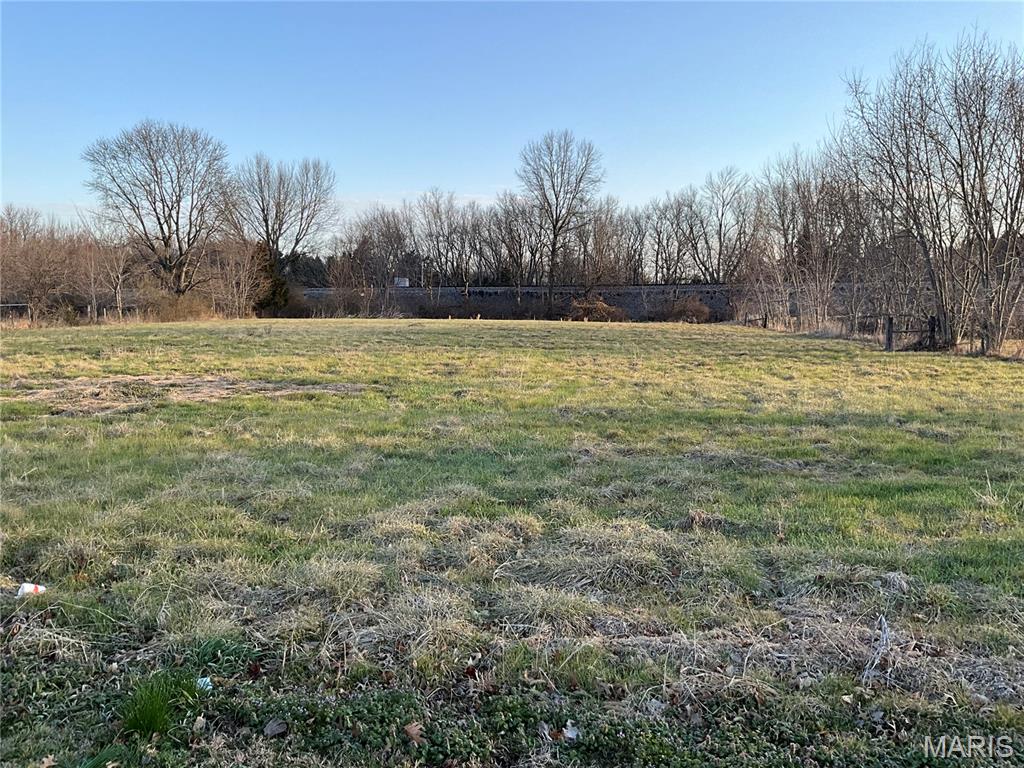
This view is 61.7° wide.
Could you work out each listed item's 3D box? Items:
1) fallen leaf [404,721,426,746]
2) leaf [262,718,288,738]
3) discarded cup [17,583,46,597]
[{"bbox_3d":[-0.330,1.202,2.952,0.095,0.022,0.075,16,26,37],"label":"fallen leaf"},{"bbox_3d":[-0.823,1.199,2.986,0.085,0.024,0.068,-12,24,-30],"label":"leaf"},{"bbox_3d":[-2.440,1.052,4.352,0.132,0.085,0.085,6,7,14],"label":"discarded cup"}]

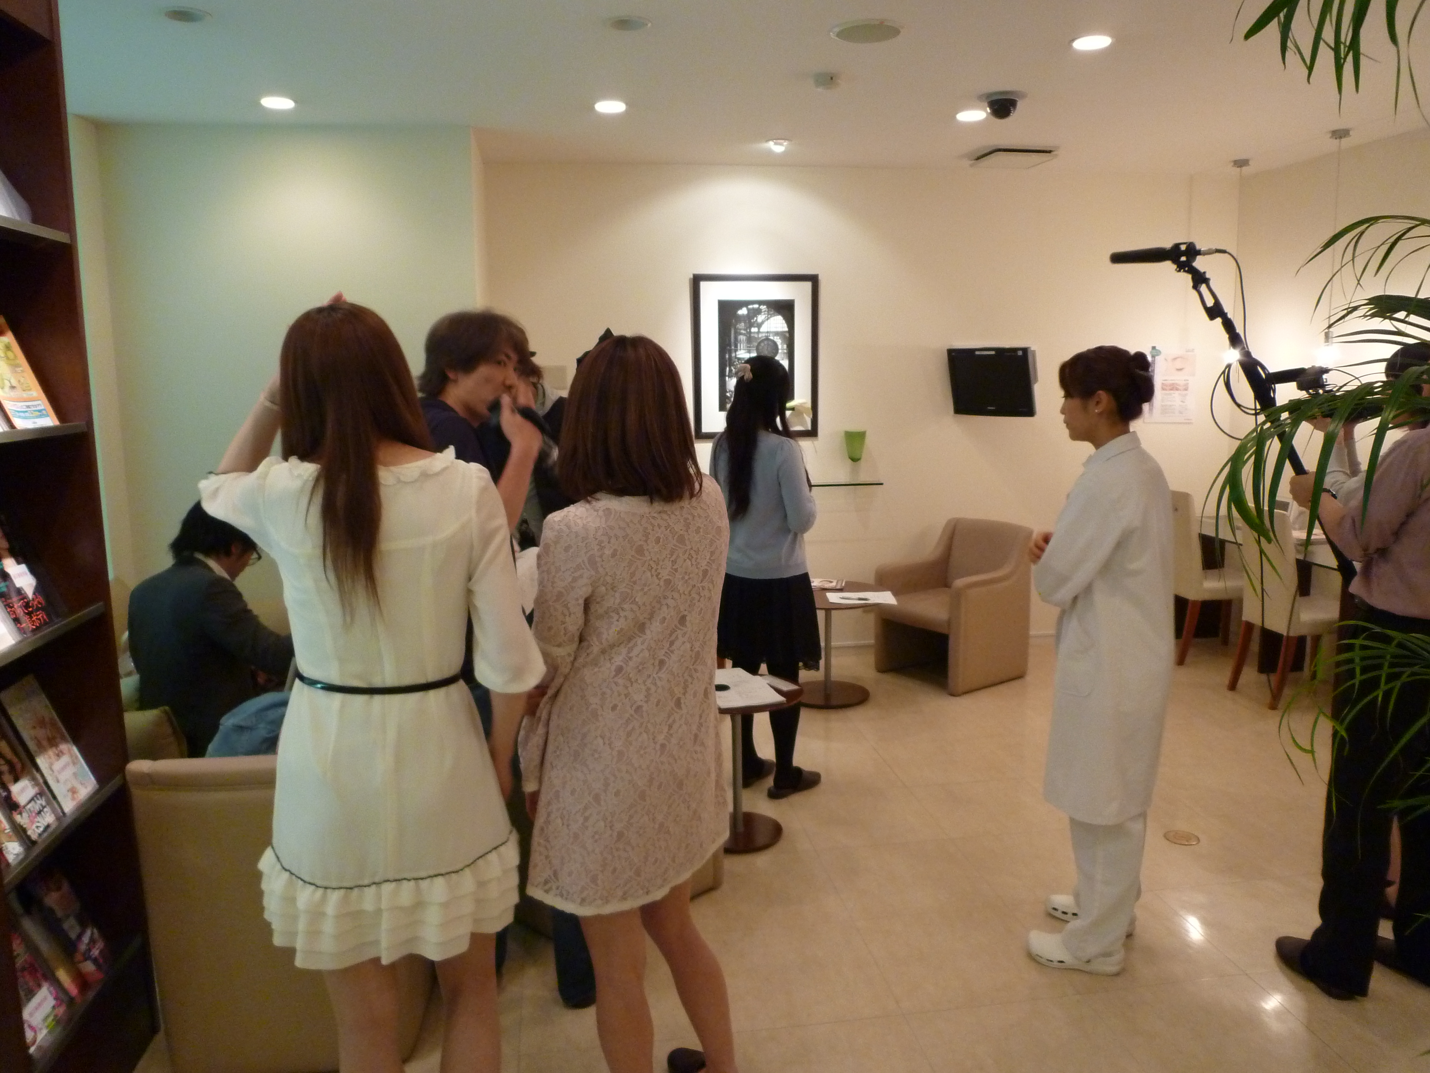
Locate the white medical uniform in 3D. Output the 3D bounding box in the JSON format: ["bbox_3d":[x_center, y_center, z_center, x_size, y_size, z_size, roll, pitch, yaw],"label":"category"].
[{"bbox_3d":[0.994,0.402,2.644,0.320,1.330,0.430,4,9,29],"label":"white medical uniform"}]

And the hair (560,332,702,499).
[{"bbox_3d":[-0.148,-0.205,1.783,0.230,0.285,0.235,-5,9,-26],"label":"hair"}]

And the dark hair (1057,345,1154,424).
[{"bbox_3d":[0.935,-0.365,2.470,0.235,0.185,0.185,3,9,23],"label":"dark hair"}]

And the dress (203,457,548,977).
[{"bbox_3d":[-0.538,0.257,1.643,0.530,0.840,0.340,-4,9,-19],"label":"dress"}]

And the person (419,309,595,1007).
[{"bbox_3d":[-0.507,0.308,2.476,0.460,1.670,0.460,-4,9,-18],"label":"person"}]

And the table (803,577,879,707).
[{"bbox_3d":[0.541,0.518,4.930,0.600,0.495,0.600,-2,9,-8],"label":"table"}]

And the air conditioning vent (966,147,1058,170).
[{"bbox_3d":[1.524,-1.935,5.298,0.355,0.040,0.380,-2,8,-8],"label":"air conditioning vent"}]

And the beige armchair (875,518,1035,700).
[{"bbox_3d":[1.219,0.331,5.289,0.580,0.760,0.570,-7,10,-37],"label":"beige armchair"}]

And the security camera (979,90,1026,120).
[{"bbox_3d":[1.104,-1.644,3.966,0.185,0.090,0.185,-2,9,-8],"label":"security camera"}]

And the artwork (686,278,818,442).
[{"bbox_3d":[0.229,-0.976,5.621,0.685,0.875,0.030,-2,8,-8],"label":"artwork"}]

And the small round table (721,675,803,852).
[{"bbox_3d":[0.073,0.744,3.436,0.460,0.497,0.460,-1,8,0],"label":"small round table"}]

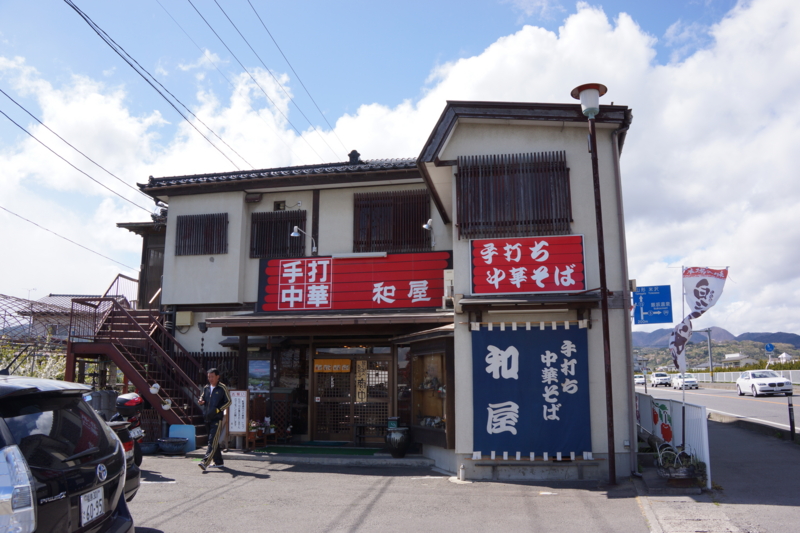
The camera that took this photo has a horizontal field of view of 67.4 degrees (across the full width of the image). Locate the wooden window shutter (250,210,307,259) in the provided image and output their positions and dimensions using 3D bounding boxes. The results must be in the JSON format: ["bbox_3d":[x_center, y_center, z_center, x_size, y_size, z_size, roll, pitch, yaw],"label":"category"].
[{"bbox_3d":[-2.668,-0.685,13.260,1.288,1.024,0.100,-2,-9,12],"label":"wooden window shutter"}]

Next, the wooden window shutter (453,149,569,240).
[{"bbox_3d":[1.866,-1.192,9.943,1.844,1.405,0.140,-2,-9,10],"label":"wooden window shutter"}]

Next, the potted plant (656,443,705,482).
[{"bbox_3d":[3.993,2.800,8.568,0.630,0.470,0.460,-2,-9,12],"label":"potted plant"}]

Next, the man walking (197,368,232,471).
[{"bbox_3d":[-3.318,2.674,10.640,0.540,1.720,0.480,-6,-11,32],"label":"man walking"}]

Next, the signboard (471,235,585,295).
[{"bbox_3d":[2.022,-0.019,9.479,1.830,0.910,0.100,-2,-6,11],"label":"signboard"}]

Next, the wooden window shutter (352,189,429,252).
[{"bbox_3d":[-0.175,-1.031,13.692,1.809,1.429,0.100,-2,-11,11],"label":"wooden window shutter"}]

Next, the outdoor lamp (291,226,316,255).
[{"bbox_3d":[-2.094,-0.572,13.358,0.220,0.380,1.300,-2,-11,11],"label":"outdoor lamp"}]

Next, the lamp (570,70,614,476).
[{"bbox_3d":[3.089,0.099,9.150,0.550,6.150,0.550,-2,-11,11],"label":"lamp"}]

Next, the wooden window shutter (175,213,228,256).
[{"bbox_3d":[-4.619,-0.738,13.999,1.369,0.979,0.090,-2,-11,11],"label":"wooden window shutter"}]

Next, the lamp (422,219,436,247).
[{"bbox_3d":[0.632,-0.719,12.876,0.220,0.460,1.200,-2,-11,11],"label":"lamp"}]

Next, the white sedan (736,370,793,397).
[{"bbox_3d":[20.428,6.571,33.800,1.900,1.480,5.070,-3,-11,16],"label":"white sedan"}]

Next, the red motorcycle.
[{"bbox_3d":[-5.138,3.028,11.330,0.760,1.280,2.030,8,-12,-42],"label":"red motorcycle"}]

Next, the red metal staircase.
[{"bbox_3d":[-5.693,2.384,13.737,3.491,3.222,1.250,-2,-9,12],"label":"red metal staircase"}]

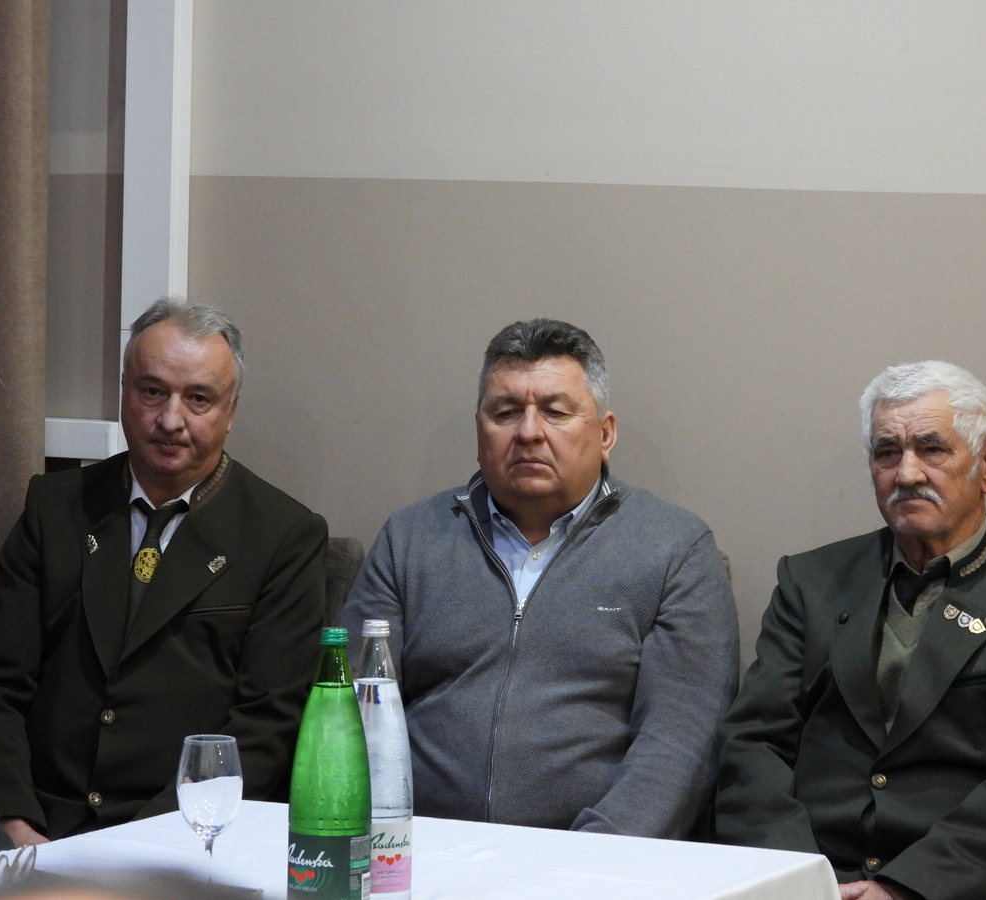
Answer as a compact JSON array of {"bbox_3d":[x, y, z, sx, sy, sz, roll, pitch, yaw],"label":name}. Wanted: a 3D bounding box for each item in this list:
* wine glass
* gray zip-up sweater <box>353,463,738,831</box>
[{"bbox_3d":[-0.298,0.389,4.210,0.070,0.178,0.070,1,3,0],"label":"wine glass"},{"bbox_3d":[0.056,0.327,5.100,0.530,0.620,0.380,3,4,23],"label":"gray zip-up sweater"}]

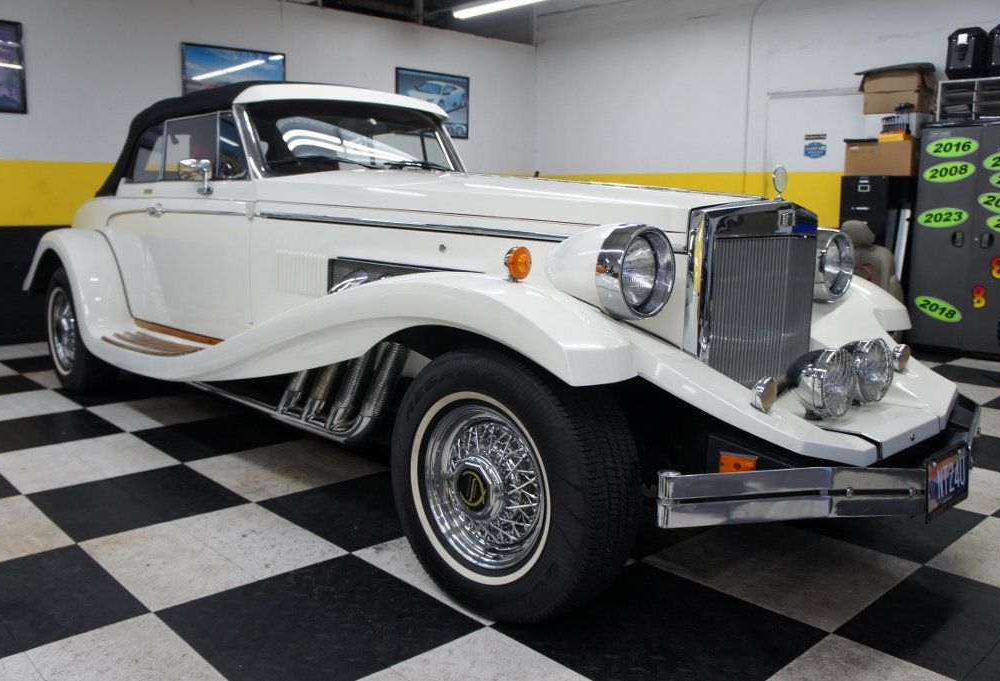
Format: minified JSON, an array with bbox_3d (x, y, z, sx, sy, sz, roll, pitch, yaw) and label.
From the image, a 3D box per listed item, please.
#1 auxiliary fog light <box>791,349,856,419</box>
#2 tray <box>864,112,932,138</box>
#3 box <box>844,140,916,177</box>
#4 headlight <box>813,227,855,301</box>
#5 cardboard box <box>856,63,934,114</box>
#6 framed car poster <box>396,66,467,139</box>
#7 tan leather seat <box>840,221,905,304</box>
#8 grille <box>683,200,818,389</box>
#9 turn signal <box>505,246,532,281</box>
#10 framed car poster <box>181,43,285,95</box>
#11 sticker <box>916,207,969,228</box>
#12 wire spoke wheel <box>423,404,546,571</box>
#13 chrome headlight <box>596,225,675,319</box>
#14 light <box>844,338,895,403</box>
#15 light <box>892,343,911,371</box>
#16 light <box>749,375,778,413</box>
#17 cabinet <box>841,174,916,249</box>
[{"bbox_3d":[0.810,0.099,2.163,0.170,0.176,0.120,-7,11,-39],"label":"auxiliary fog light"},{"bbox_3d":[3.145,-1.668,6.742,0.360,0.220,0.420,-8,12,-43],"label":"tray"},{"bbox_3d":[3.062,-1.419,6.727,0.420,0.275,0.540,-8,12,-43],"label":"box"},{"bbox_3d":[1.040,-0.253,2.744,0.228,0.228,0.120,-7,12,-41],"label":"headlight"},{"bbox_3d":[3.021,-1.875,6.463,0.340,0.340,0.440,-8,12,-43],"label":"cardboard box"},{"bbox_3d":[-0.659,-2.377,8.591,0.955,0.640,0.025,-8,12,-43],"label":"framed car poster"},{"bbox_3d":[2.661,-0.427,6.529,0.800,0.970,0.560,-8,12,-43],"label":"tan leather seat"},{"bbox_3d":[0.742,-0.124,2.371,0.590,0.520,0.135,-7,12,-41],"label":"grille"},{"bbox_3d":[0.037,-0.192,2.120,0.082,0.086,0.055,-7,12,-41],"label":"turn signal"},{"bbox_3d":[-2.220,-2.143,7.207,0.955,0.640,0.025,-8,12,-43],"label":"framed car poster"},{"bbox_3d":[3.221,-0.894,6.207,0.006,0.145,0.378,-8,12,-43],"label":"sticker"},{"bbox_3d":[-0.023,0.370,2.180,0.425,0.425,0.180,9,12,44],"label":"wire spoke wheel"},{"bbox_3d":[0.343,-0.181,2.201,0.235,0.238,0.120,-8,12,-43],"label":"chrome headlight"},{"bbox_3d":[0.965,0.080,2.301,0.170,0.174,0.120,-6,11,-38],"label":"light"},{"bbox_3d":[1.233,0.055,2.632,0.080,0.083,0.052,-8,12,-42],"label":"light"},{"bbox_3d":[0.647,0.130,2.101,0.085,0.092,0.055,-8,12,-43],"label":"light"},{"bbox_3d":[3.091,-0.662,6.993,0.660,1.320,0.380,-8,12,-43],"label":"cabinet"}]

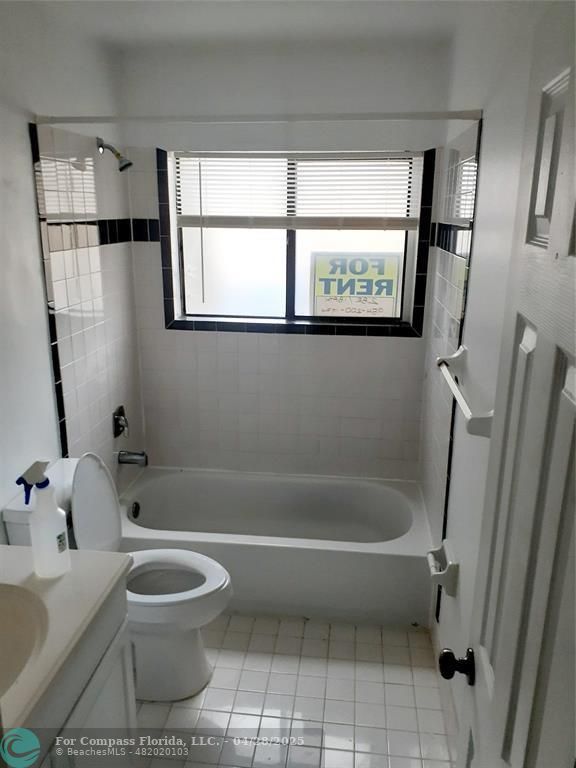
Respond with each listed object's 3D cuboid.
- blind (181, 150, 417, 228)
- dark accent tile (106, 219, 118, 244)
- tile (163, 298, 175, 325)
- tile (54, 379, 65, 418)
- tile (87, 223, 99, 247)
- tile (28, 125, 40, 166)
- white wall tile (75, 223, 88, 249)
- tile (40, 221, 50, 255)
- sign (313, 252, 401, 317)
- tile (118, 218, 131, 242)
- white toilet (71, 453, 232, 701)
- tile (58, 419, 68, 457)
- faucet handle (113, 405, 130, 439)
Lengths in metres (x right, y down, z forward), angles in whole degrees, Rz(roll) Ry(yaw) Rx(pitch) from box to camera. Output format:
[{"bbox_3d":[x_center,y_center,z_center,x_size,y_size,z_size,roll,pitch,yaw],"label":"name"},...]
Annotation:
[{"bbox_3d":[0.036,-0.947,2.939,1.203,0.357,0.045,2,15,6],"label":"blind"},{"bbox_3d":[-0.817,-0.704,2.780,0.010,0.108,0.105,2,15,6],"label":"dark accent tile"},{"bbox_3d":[-0.609,-0.361,3.080,0.051,0.148,0.010,2,16,6],"label":"tile"},{"bbox_3d":[-0.883,0.069,2.312,0.010,0.152,0.051,2,16,6],"label":"tile"},{"bbox_3d":[-0.830,-0.636,2.539,0.010,0.108,0.108,2,16,6],"label":"tile"},{"bbox_3d":[-0.887,-0.827,2.092,0.010,0.150,0.051,2,15,6],"label":"tile"},{"bbox_3d":[-0.853,-0.617,2.470,0.010,0.107,0.105,2,15,6],"label":"white wall tile"},{"bbox_3d":[-0.889,-0.530,2.173,0.010,0.151,0.051,2,15,6],"label":"tile"},{"bbox_3d":[0.341,-0.502,3.059,0.446,0.327,0.010,2,15,6],"label":"sign"},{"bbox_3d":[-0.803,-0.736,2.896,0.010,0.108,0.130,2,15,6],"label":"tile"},{"bbox_3d":[-0.568,0.691,2.268,0.706,0.862,0.394,2,15,6],"label":"white toilet"},{"bbox_3d":[-0.894,0.220,2.378,0.010,0.150,0.049,2,15,6],"label":"tile"},{"bbox_3d":[-0.794,0.188,2.907,0.052,0.142,0.130,2,16,6],"label":"faucet handle"}]

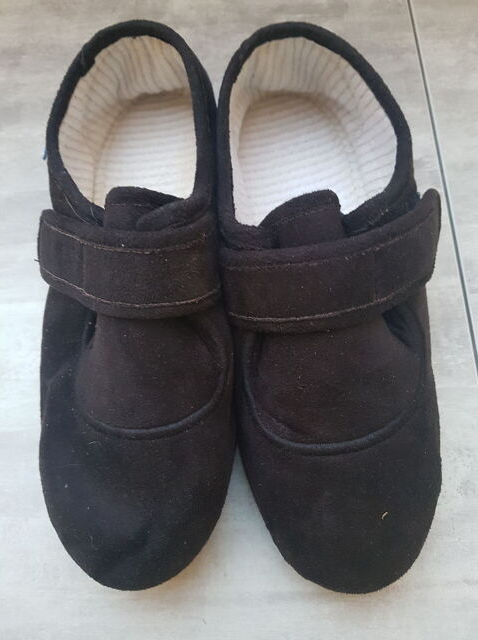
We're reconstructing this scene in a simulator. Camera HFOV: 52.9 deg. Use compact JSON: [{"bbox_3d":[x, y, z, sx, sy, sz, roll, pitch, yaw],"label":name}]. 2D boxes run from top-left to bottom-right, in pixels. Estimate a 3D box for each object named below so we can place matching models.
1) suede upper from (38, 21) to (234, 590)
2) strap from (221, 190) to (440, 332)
[{"bbox_3d":[-0.052,-0.016,0.230,0.099,0.075,0.270,-1,74,1],"label":"suede upper"},{"bbox_3d":[0.042,-0.030,0.219,0.104,0.039,0.054,-8,74,-1],"label":"strap"}]

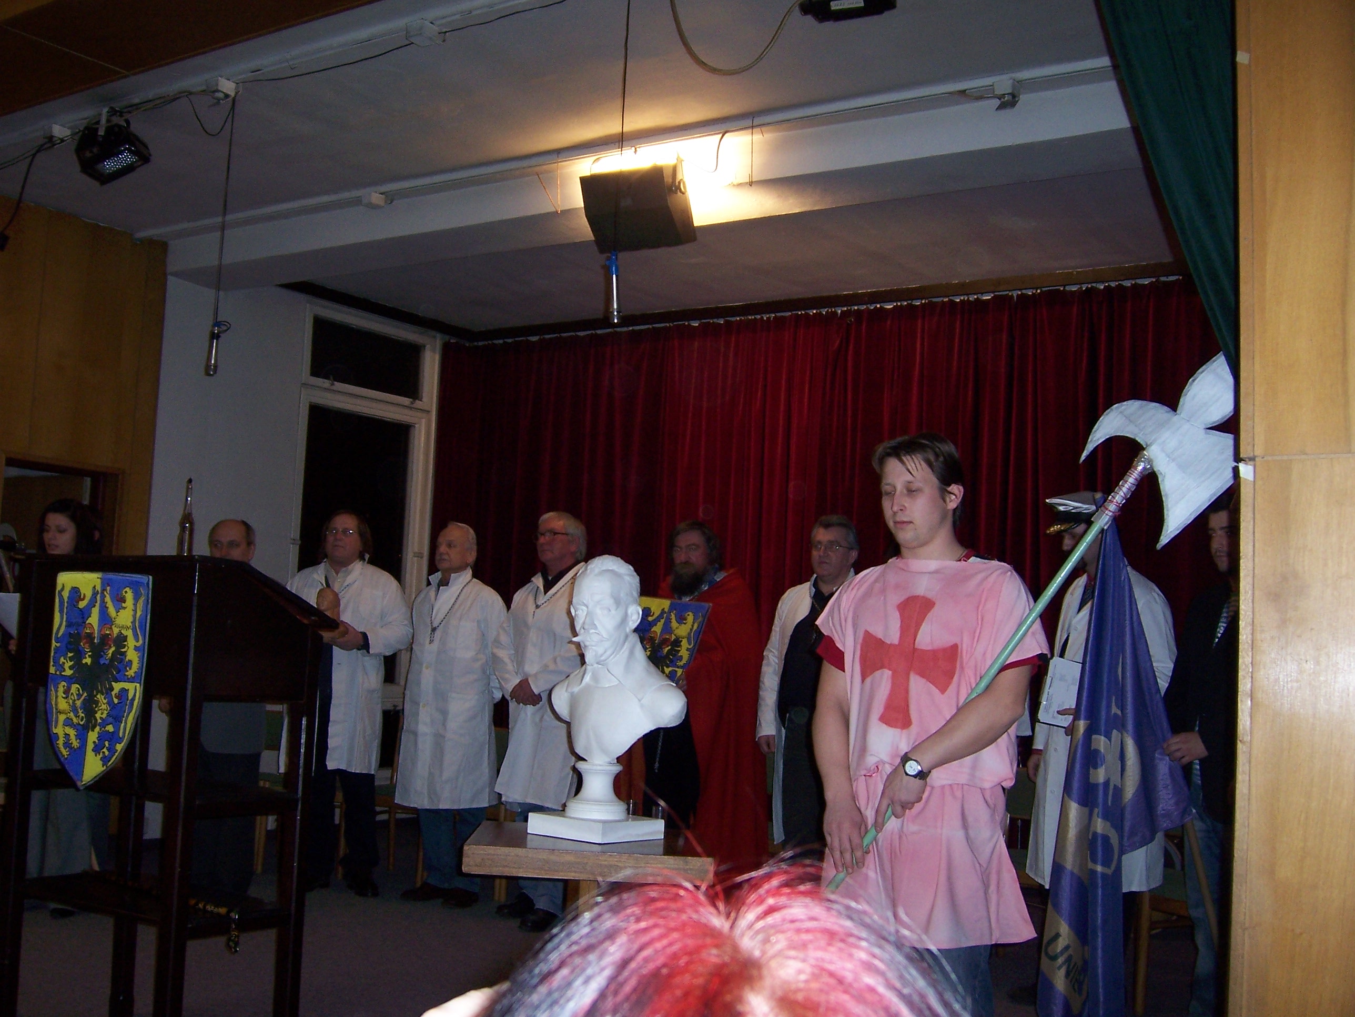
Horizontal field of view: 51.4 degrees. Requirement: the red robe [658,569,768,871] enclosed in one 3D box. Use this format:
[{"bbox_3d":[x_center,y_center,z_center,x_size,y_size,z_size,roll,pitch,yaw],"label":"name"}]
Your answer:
[{"bbox_3d":[0.064,0.968,5.715,0.620,1.420,0.420,0,-5,32],"label":"red robe"}]

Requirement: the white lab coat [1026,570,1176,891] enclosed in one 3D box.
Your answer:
[{"bbox_3d":[1.540,0.799,5.120,0.400,1.150,0.540,6,-6,-40],"label":"white lab coat"}]

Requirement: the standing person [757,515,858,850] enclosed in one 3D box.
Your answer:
[{"bbox_3d":[0.574,0.910,5.416,0.580,1.760,0.380,0,-5,32],"label":"standing person"}]

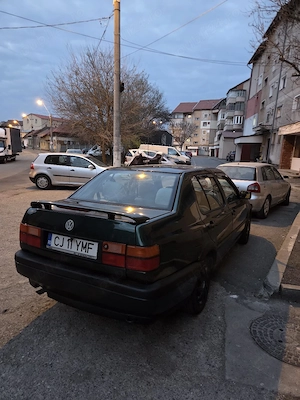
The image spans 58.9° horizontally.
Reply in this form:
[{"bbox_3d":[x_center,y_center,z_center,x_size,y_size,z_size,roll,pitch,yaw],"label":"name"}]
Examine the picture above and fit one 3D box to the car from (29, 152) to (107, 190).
[{"bbox_3d":[-2.842,-1.219,11.390,4.204,1.485,1.759,3,10,10],"label":"car"}]

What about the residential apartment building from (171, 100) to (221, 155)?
[{"bbox_3d":[15.768,-24.246,90.133,17.500,19.000,12.000,3,10,10],"label":"residential apartment building"}]

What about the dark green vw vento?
[{"bbox_3d":[0.365,0.201,3.949,1.695,1.425,4.380,7,12,29],"label":"dark green vw vento"}]

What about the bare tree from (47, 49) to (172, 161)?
[{"bbox_3d":[-3.968,-8.916,24.815,11.800,11.400,11.000,1,10,0],"label":"bare tree"}]

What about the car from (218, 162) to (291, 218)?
[{"bbox_3d":[3.014,-0.489,8.028,1.735,1.427,4.152,9,13,37],"label":"car"}]

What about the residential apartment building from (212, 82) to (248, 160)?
[{"bbox_3d":[21.597,-16.364,58.021,11.000,15.500,24.000,1,10,3],"label":"residential apartment building"}]

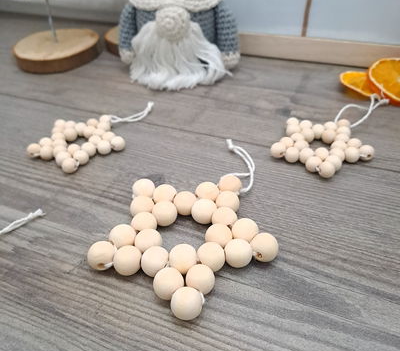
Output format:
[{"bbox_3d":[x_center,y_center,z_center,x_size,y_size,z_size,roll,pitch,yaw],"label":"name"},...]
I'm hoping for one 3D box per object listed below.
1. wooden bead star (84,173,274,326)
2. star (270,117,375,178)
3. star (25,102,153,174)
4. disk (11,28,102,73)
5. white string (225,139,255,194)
[{"bbox_3d":[-0.008,0.032,0.200,0.096,0.014,0.092,-3,39,2],"label":"wooden bead star"},{"bbox_3d":[0.082,-0.020,0.259,0.067,0.010,0.064,2,39,9],"label":"star"},{"bbox_3d":[-0.083,-0.035,0.295,0.067,0.010,0.099,7,40,14],"label":"star"},{"bbox_3d":[-0.161,-0.144,0.437,0.098,0.013,0.101,-5,39,0],"label":"disk"},{"bbox_3d":[0.025,-0.008,0.251,0.020,0.008,0.058,-5,39,0],"label":"white string"}]

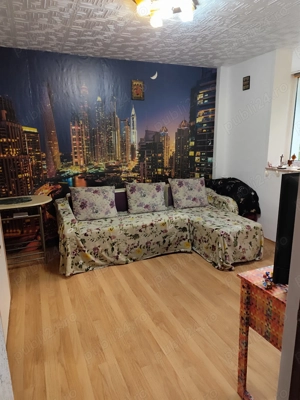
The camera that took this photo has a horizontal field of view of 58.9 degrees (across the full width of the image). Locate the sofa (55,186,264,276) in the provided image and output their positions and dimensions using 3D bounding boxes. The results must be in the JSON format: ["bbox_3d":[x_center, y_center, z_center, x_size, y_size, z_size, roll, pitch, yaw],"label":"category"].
[{"bbox_3d":[0.054,0.326,3.326,2.274,0.786,1.401,-6,14,-23],"label":"sofa"}]

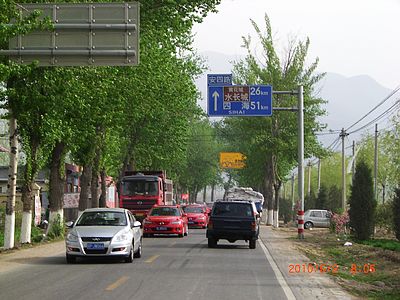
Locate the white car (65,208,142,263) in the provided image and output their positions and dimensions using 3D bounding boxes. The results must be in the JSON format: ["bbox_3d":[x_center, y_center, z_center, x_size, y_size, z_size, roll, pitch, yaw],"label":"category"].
[{"bbox_3d":[-2.580,2.288,36.026,1.790,1.460,4.400,0,-2,2],"label":"white car"}]

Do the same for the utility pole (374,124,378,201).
[{"bbox_3d":[10.043,1.680,75.000,0.190,6.300,0.190,0,-2,2],"label":"utility pole"}]

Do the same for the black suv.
[{"bbox_3d":[1.150,2.557,46.329,1.790,1.650,4.300,0,-2,2],"label":"black suv"}]

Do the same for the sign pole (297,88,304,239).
[{"bbox_3d":[4.225,0.518,55.000,0.240,6.340,0.240,0,-2,2],"label":"sign pole"}]

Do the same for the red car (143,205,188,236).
[{"bbox_3d":[-1.500,3.093,58.525,1.770,1.440,4.580,0,-2,2],"label":"red car"}]

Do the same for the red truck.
[{"bbox_3d":[-3.540,3.194,88.459,2.500,3.350,8.800,0,-2,4],"label":"red truck"}]

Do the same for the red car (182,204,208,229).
[{"bbox_3d":[-0.420,3.594,72.725,1.770,1.440,4.580,0,-2,2],"label":"red car"}]

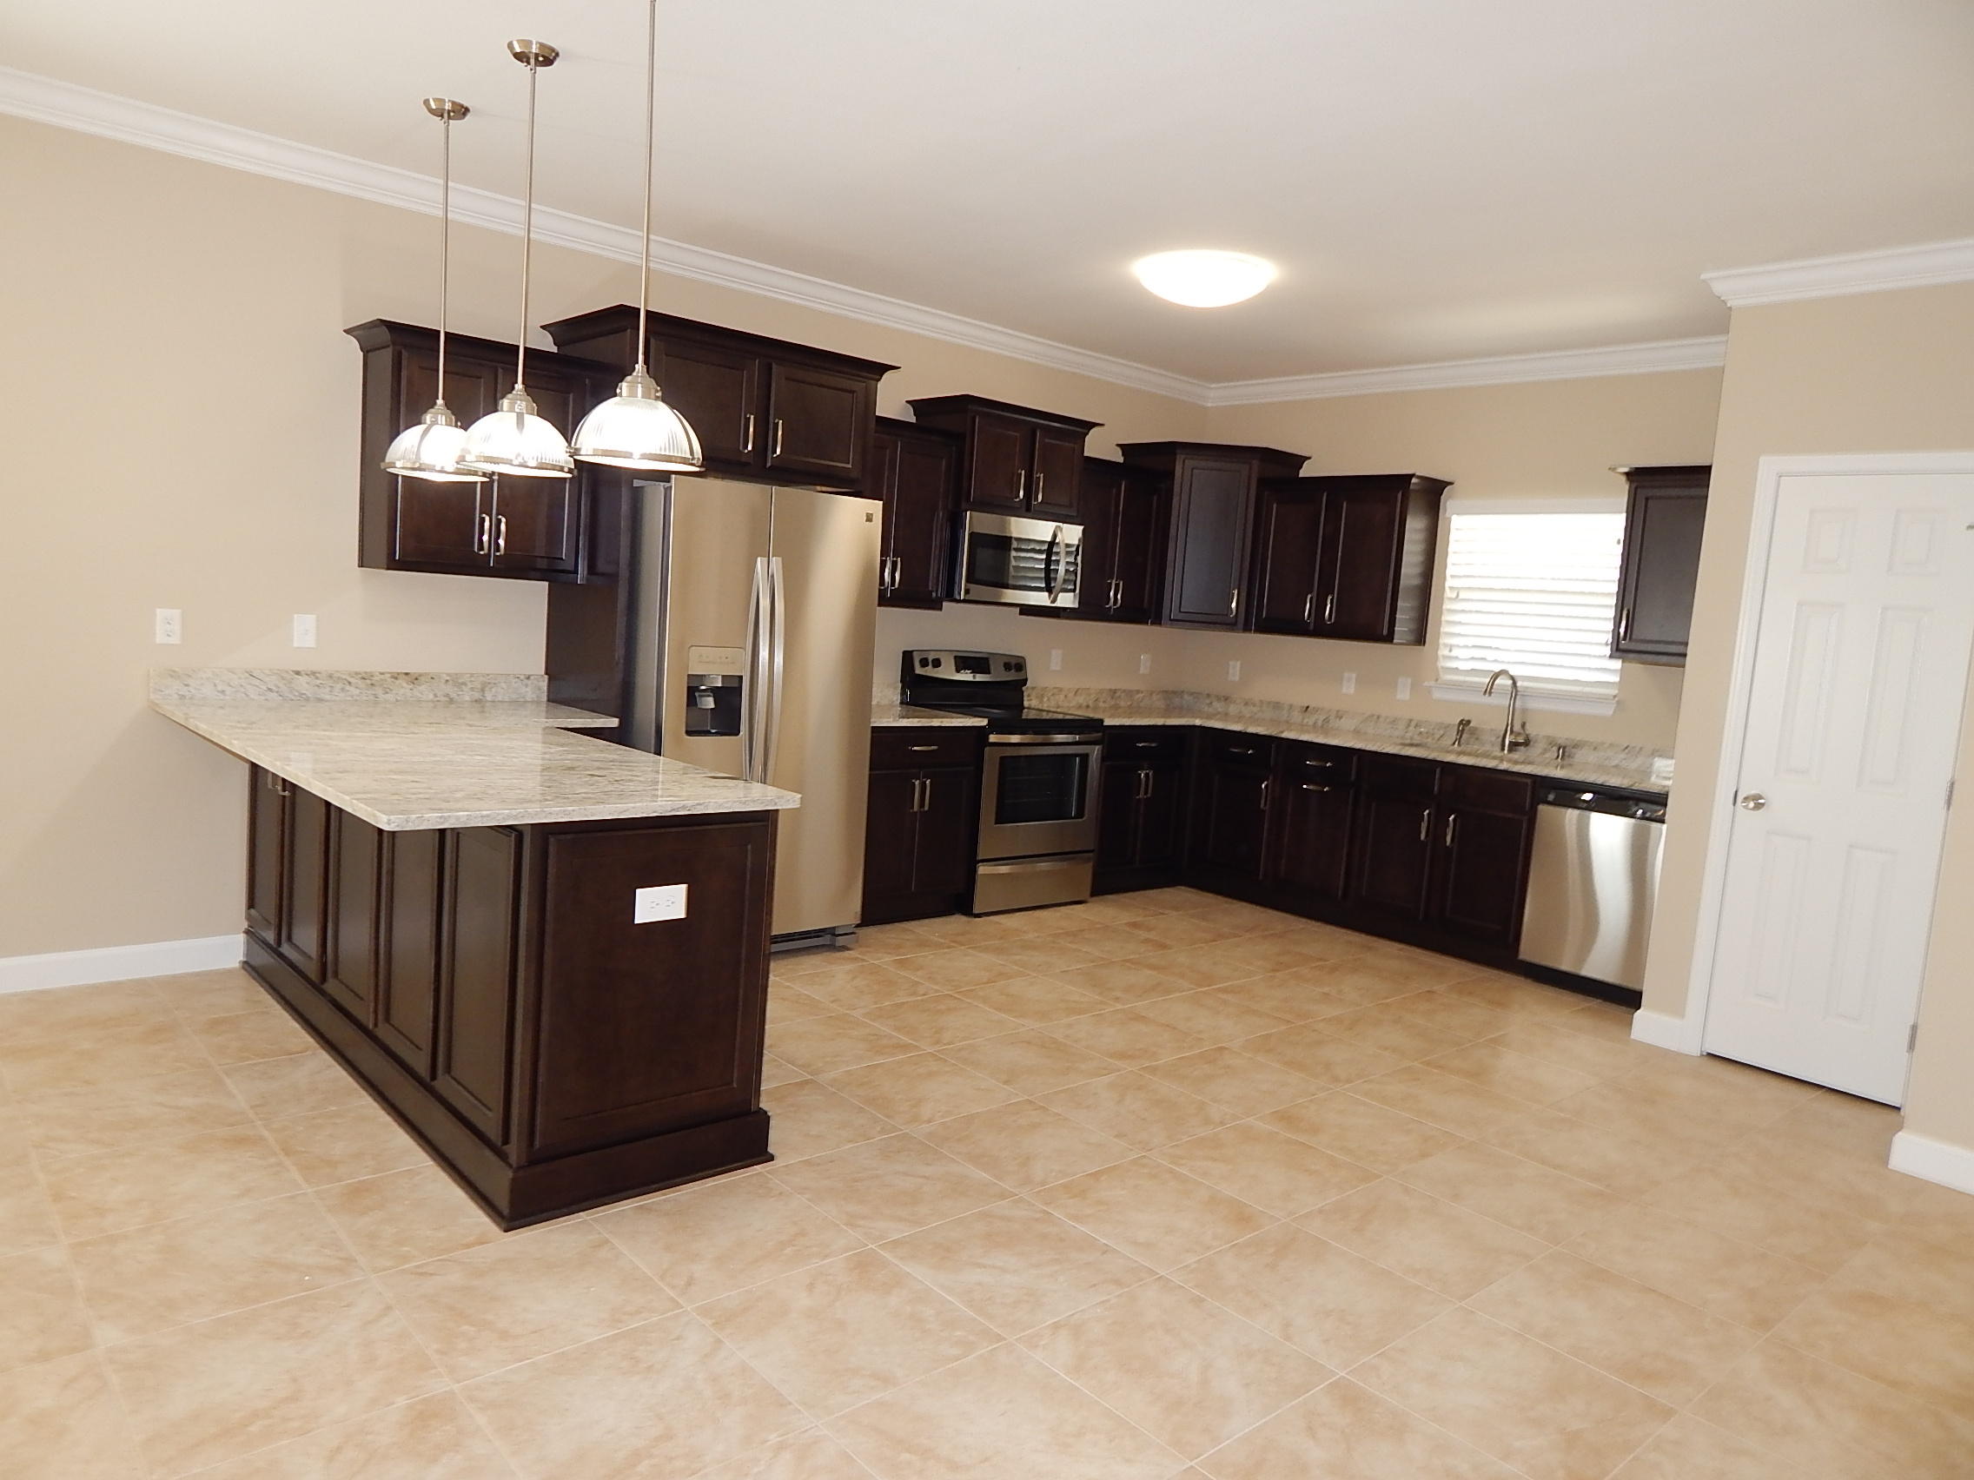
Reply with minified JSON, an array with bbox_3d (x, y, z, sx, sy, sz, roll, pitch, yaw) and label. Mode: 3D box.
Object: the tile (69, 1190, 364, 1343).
[{"bbox_3d":[-1.548,1.051,2.638,0.450,0.010,0.450,-1,8,-42],"label":"tile"}]

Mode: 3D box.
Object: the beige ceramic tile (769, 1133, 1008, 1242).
[{"bbox_3d":[-0.233,1.088,3.206,0.450,0.010,0.450,-1,8,-42],"label":"beige ceramic tile"}]

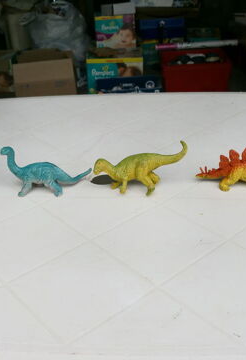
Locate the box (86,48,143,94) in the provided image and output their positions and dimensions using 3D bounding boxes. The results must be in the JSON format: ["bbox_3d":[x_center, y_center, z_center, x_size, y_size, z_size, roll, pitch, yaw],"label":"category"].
[{"bbox_3d":[-0.035,-0.716,3.441,0.380,0.355,0.250,-1,28,5],"label":"box"}]

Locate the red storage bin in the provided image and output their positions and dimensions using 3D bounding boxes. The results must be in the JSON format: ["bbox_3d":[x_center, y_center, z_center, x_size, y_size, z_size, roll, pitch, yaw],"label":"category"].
[{"bbox_3d":[0.503,-0.714,3.419,0.455,0.310,0.380,-1,28,5],"label":"red storage bin"}]

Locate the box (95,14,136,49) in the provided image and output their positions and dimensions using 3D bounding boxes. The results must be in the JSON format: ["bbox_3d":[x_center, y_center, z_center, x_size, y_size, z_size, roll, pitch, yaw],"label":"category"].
[{"bbox_3d":[-0.046,-1.107,3.567,0.278,0.230,0.240,-2,28,3],"label":"box"}]

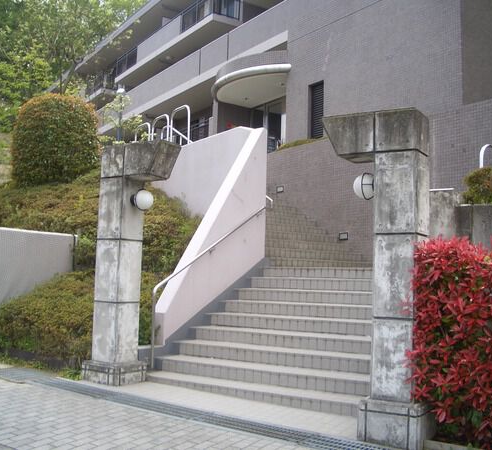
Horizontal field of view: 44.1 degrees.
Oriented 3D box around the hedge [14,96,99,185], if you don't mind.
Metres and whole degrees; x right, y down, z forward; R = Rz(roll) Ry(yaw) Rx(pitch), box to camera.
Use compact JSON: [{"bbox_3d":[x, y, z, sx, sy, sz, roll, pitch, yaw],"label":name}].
[{"bbox_3d":[-3.980,-1.757,12.600,1.800,2.000,1.750,3,-5,-18],"label":"hedge"}]

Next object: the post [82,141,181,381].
[{"bbox_3d":[-1.182,0.405,6.391,0.867,2.476,0.471,-1,-5,33],"label":"post"}]

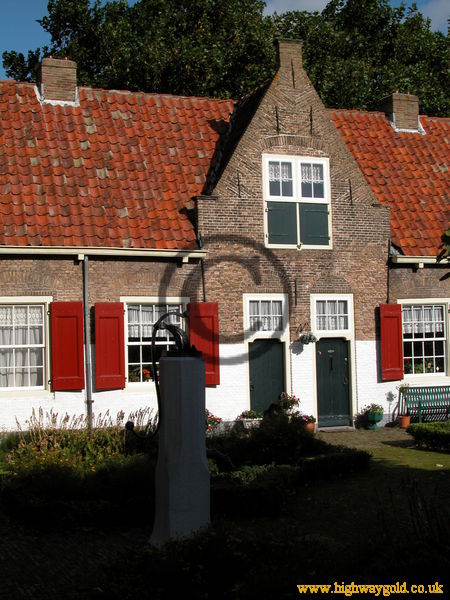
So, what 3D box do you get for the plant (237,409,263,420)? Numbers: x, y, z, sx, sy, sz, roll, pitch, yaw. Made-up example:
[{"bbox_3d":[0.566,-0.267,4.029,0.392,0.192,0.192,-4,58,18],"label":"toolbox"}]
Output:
[{"bbox_3d":[0.487,2.261,18.112,0.441,0.207,0.280,0,-3,-22],"label":"plant"}]

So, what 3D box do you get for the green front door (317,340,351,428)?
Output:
[{"bbox_3d":[2.299,1.725,19.321,0.743,1.814,0.070,0,-3,-22],"label":"green front door"}]

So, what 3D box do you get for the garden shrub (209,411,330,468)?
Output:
[{"bbox_3d":[0.616,1.988,13.000,1.550,0.760,1.150,0,-3,-24],"label":"garden shrub"}]

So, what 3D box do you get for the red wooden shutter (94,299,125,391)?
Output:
[{"bbox_3d":[-2.168,0.870,17.332,0.566,1.642,0.050,1,-4,-33],"label":"red wooden shutter"}]

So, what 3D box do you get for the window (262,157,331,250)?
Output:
[{"bbox_3d":[1.518,-2.041,19.097,1.615,1.964,0.140,0,-3,-24],"label":"window"}]

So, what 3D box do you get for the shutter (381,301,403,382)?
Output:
[{"bbox_3d":[3.593,0.910,19.750,0.583,1.614,0.050,0,-3,-31],"label":"shutter"}]

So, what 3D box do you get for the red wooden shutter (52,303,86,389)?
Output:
[{"bbox_3d":[-2.893,0.853,16.898,0.593,1.602,0.050,-1,-3,-19],"label":"red wooden shutter"}]

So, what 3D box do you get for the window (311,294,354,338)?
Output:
[{"bbox_3d":[2.262,0.338,19.309,0.950,0.921,0.120,0,-3,-22],"label":"window"}]

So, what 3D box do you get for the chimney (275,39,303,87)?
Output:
[{"bbox_3d":[1.342,-5.012,19.431,0.472,0.878,0.320,0,-3,-22],"label":"chimney"}]

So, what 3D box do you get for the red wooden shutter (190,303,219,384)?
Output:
[{"bbox_3d":[-0.407,0.861,17.992,0.611,1.611,0.050,-1,-3,-19],"label":"red wooden shutter"}]

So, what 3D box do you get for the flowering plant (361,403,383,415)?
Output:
[{"bbox_3d":[3.040,2.251,18.930,0.420,0.260,0.360,0,-3,-24],"label":"flowering plant"}]

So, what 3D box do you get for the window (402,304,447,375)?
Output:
[{"bbox_3d":[4.392,0.866,20.211,1.017,1.549,0.090,0,-3,-22],"label":"window"}]

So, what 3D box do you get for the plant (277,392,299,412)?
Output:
[{"bbox_3d":[1.256,2.043,18.332,0.331,0.368,0.340,0,-3,-22],"label":"plant"}]

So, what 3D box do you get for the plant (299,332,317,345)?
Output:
[{"bbox_3d":[1.689,0.788,18.689,0.350,0.250,0.290,0,-3,-24],"label":"plant"}]

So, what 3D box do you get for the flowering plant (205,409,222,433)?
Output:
[{"bbox_3d":[-0.234,2.308,17.595,0.380,0.460,0.360,0,-3,-24],"label":"flowering plant"}]

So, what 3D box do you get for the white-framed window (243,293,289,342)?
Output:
[{"bbox_3d":[0.828,0.358,18.721,0.946,0.974,0.120,0,-3,-22],"label":"white-framed window"}]

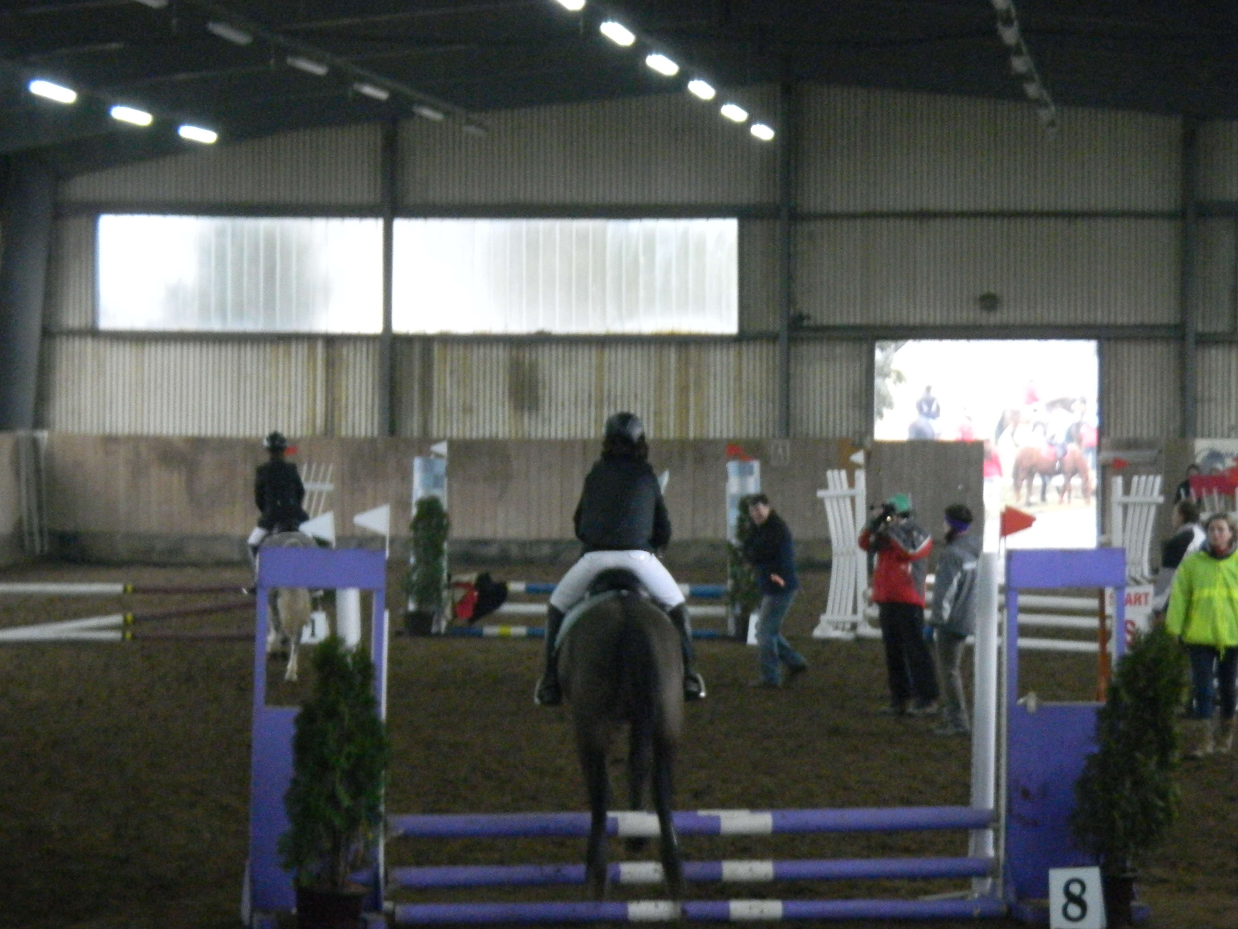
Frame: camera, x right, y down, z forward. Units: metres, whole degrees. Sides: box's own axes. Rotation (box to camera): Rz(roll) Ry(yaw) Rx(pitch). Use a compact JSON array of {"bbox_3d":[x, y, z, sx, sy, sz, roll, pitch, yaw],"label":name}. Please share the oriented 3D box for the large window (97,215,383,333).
[{"bbox_3d":[-5.716,-2.883,66.400,4.400,1.790,0.100,1,1,7],"label":"large window"}]

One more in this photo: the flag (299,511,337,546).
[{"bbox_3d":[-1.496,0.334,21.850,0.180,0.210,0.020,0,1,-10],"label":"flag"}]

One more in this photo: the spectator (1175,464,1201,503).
[{"bbox_3d":[7.530,0.823,58.000,0.470,1.650,0.320,1,1,6],"label":"spectator"}]

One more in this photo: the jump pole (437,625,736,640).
[{"bbox_3d":[-0.344,1.755,46.000,3.060,0.100,0.100,1,1,11],"label":"jump pole"}]

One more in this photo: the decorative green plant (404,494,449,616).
[{"bbox_3d":[-1.990,0.960,45.700,0.450,1.290,0.450,0,1,0],"label":"decorative green plant"}]

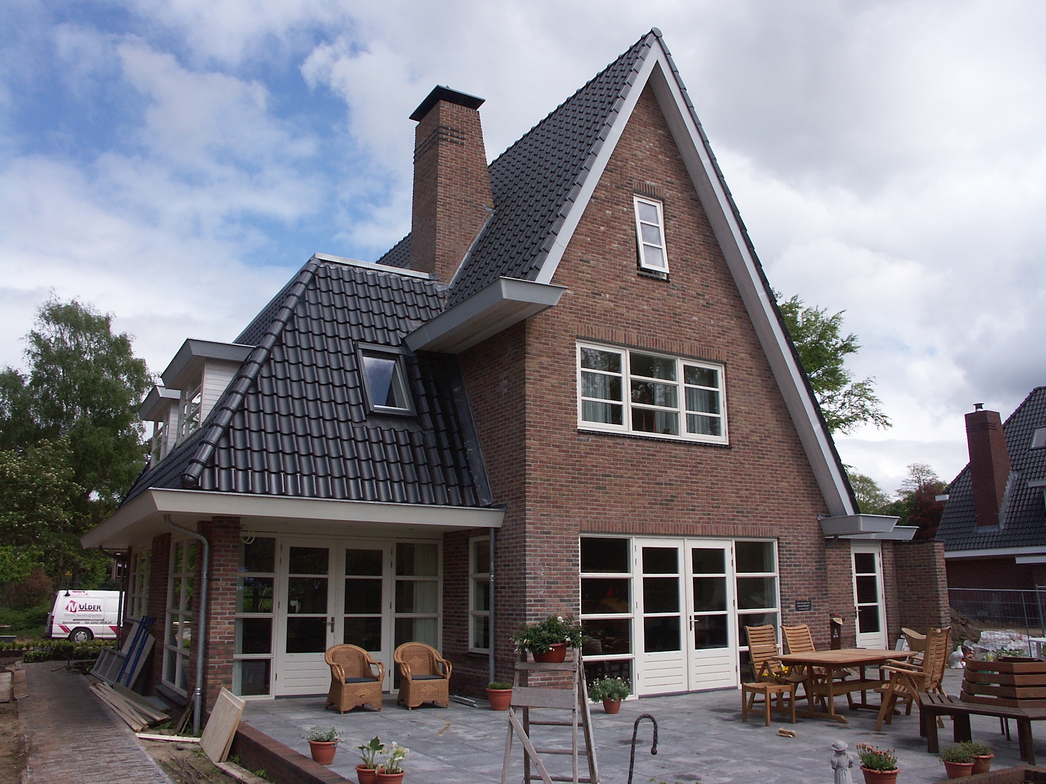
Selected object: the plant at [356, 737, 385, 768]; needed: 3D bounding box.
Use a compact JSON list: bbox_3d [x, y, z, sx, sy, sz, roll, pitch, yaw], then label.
[{"bbox_3d":[-1.210,2.865,6.720,0.240,0.240,0.210,7,-15,-29],"label":"plant"}]

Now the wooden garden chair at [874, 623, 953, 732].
[{"bbox_3d":[4.477,3.309,9.730,0.740,1.100,0.580,-11,-17,40],"label":"wooden garden chair"}]

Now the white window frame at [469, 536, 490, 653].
[{"bbox_3d":[-0.621,3.078,12.863,0.100,1.720,0.720,7,-14,-29],"label":"white window frame"}]

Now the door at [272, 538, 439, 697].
[{"bbox_3d":[-2.531,3.497,13.262,2.630,2.306,0.120,7,-14,-29],"label":"door"}]

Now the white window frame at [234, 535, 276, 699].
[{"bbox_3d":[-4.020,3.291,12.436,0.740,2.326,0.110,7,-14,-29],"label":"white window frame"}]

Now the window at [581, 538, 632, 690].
[{"bbox_3d":[1.235,3.254,12.303,0.970,2.310,0.110,7,-15,-29],"label":"window"}]

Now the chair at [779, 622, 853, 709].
[{"bbox_3d":[3.997,3.740,11.553,0.580,1.070,0.760,8,-15,-32],"label":"chair"}]

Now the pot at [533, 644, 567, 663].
[{"bbox_3d":[0.215,2.148,6.950,0.285,0.155,0.250,7,-14,-29],"label":"pot"}]

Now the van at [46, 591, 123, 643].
[{"bbox_3d":[-14.843,8.302,31.199,4.700,1.910,1.850,7,-15,-29],"label":"van"}]

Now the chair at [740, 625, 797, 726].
[{"bbox_3d":[3.072,3.506,10.555,0.570,1.080,0.640,7,-14,-29],"label":"chair"}]

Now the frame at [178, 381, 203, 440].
[{"bbox_3d":[-5.919,0.312,15.094,0.120,1.170,2.800,7,-15,-29],"label":"frame"}]

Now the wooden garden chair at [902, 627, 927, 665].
[{"bbox_3d":[5.169,3.703,11.374,0.780,1.060,0.580,10,-16,-38],"label":"wooden garden chair"}]

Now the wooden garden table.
[{"bbox_3d":[4.104,3.719,10.719,2.260,0.740,0.940,10,-16,-38],"label":"wooden garden table"}]

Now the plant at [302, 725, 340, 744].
[{"bbox_3d":[-1.834,3.128,7.720,0.350,0.170,0.330,7,-15,-29],"label":"plant"}]

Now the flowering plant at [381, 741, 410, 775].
[{"bbox_3d":[-1.002,2.877,6.650,0.220,0.250,0.220,7,-14,-29],"label":"flowering plant"}]

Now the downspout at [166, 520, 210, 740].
[{"bbox_3d":[-4.245,2.877,10.543,0.580,2.640,0.100,7,-15,-29],"label":"downspout"}]

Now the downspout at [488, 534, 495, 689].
[{"bbox_3d":[-0.453,3.226,12.314,0.080,2.386,0.080,0,-13,0],"label":"downspout"}]

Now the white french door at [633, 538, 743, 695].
[{"bbox_3d":[2.488,3.417,13.013,1.990,2.301,0.120,7,-14,-29],"label":"white french door"}]

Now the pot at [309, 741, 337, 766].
[{"bbox_3d":[-1.859,3.358,7.917,0.270,0.215,0.270,0,-13,0],"label":"pot"}]

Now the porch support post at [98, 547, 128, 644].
[{"bbox_3d":[-8.927,4.614,18.335,0.580,2.500,0.180,8,-16,-31],"label":"porch support post"}]

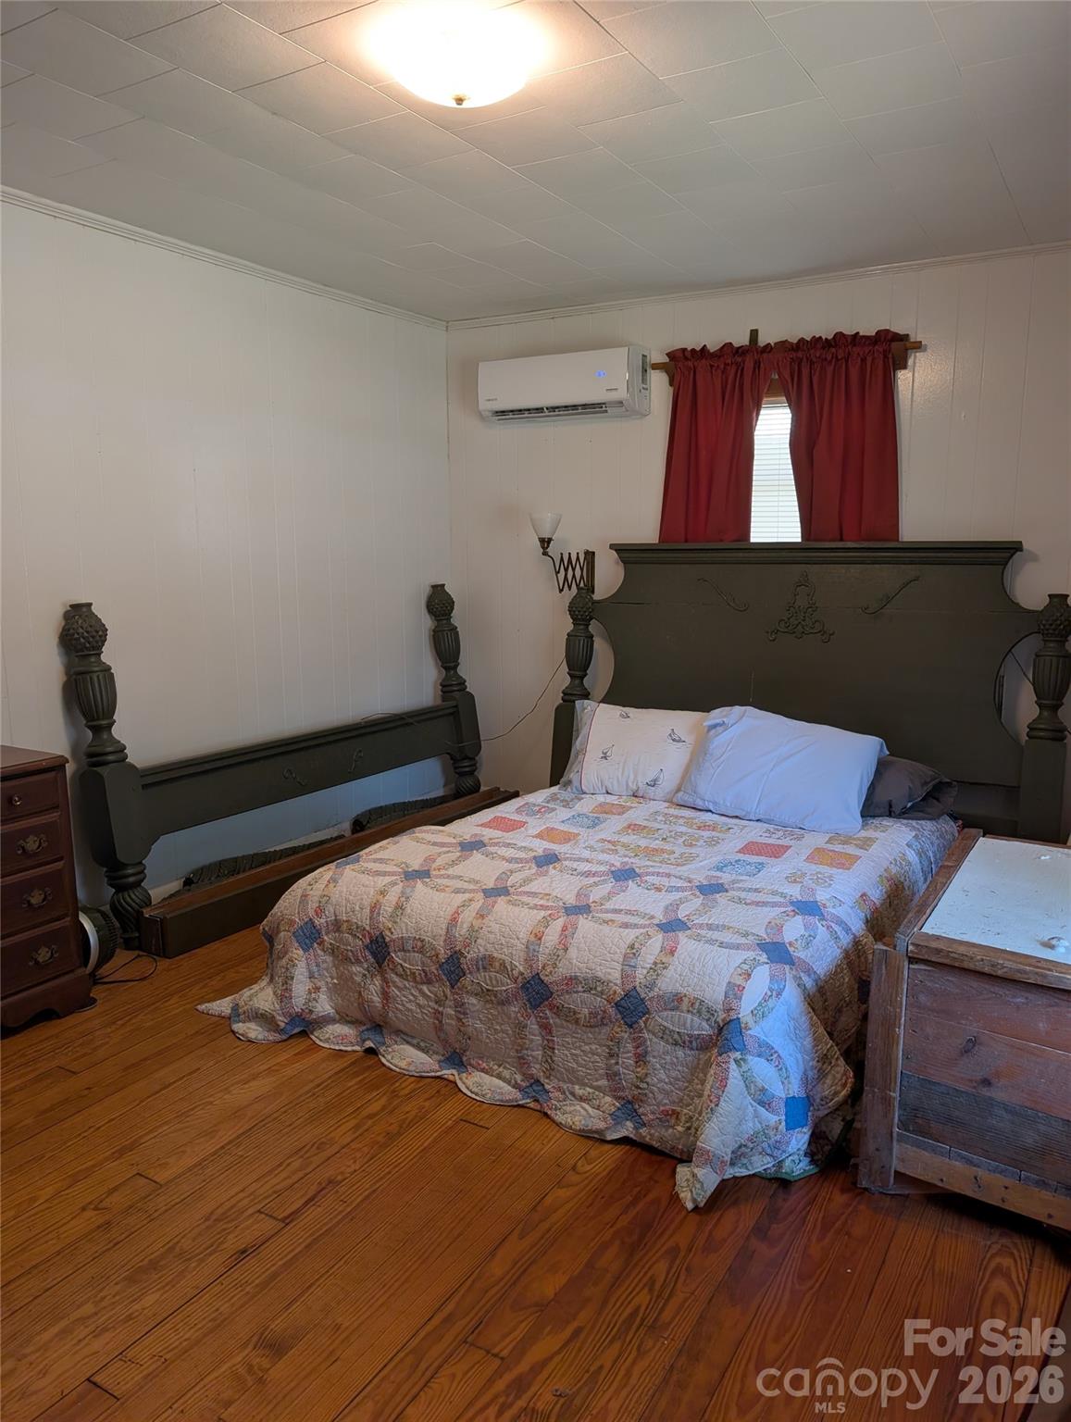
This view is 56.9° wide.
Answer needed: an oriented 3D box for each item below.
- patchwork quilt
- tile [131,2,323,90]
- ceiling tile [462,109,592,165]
[{"bbox_3d":[0.315,0.656,3.306,1.850,0.440,1.980,5,10,31],"label":"patchwork quilt"},{"bbox_3d":[-0.679,-1.466,2.180,0.305,0.016,0.305,6,12,30],"label":"tile"},{"bbox_3d":[-0.025,-1.551,2.665,0.300,0.020,0.300,6,12,31],"label":"ceiling tile"}]

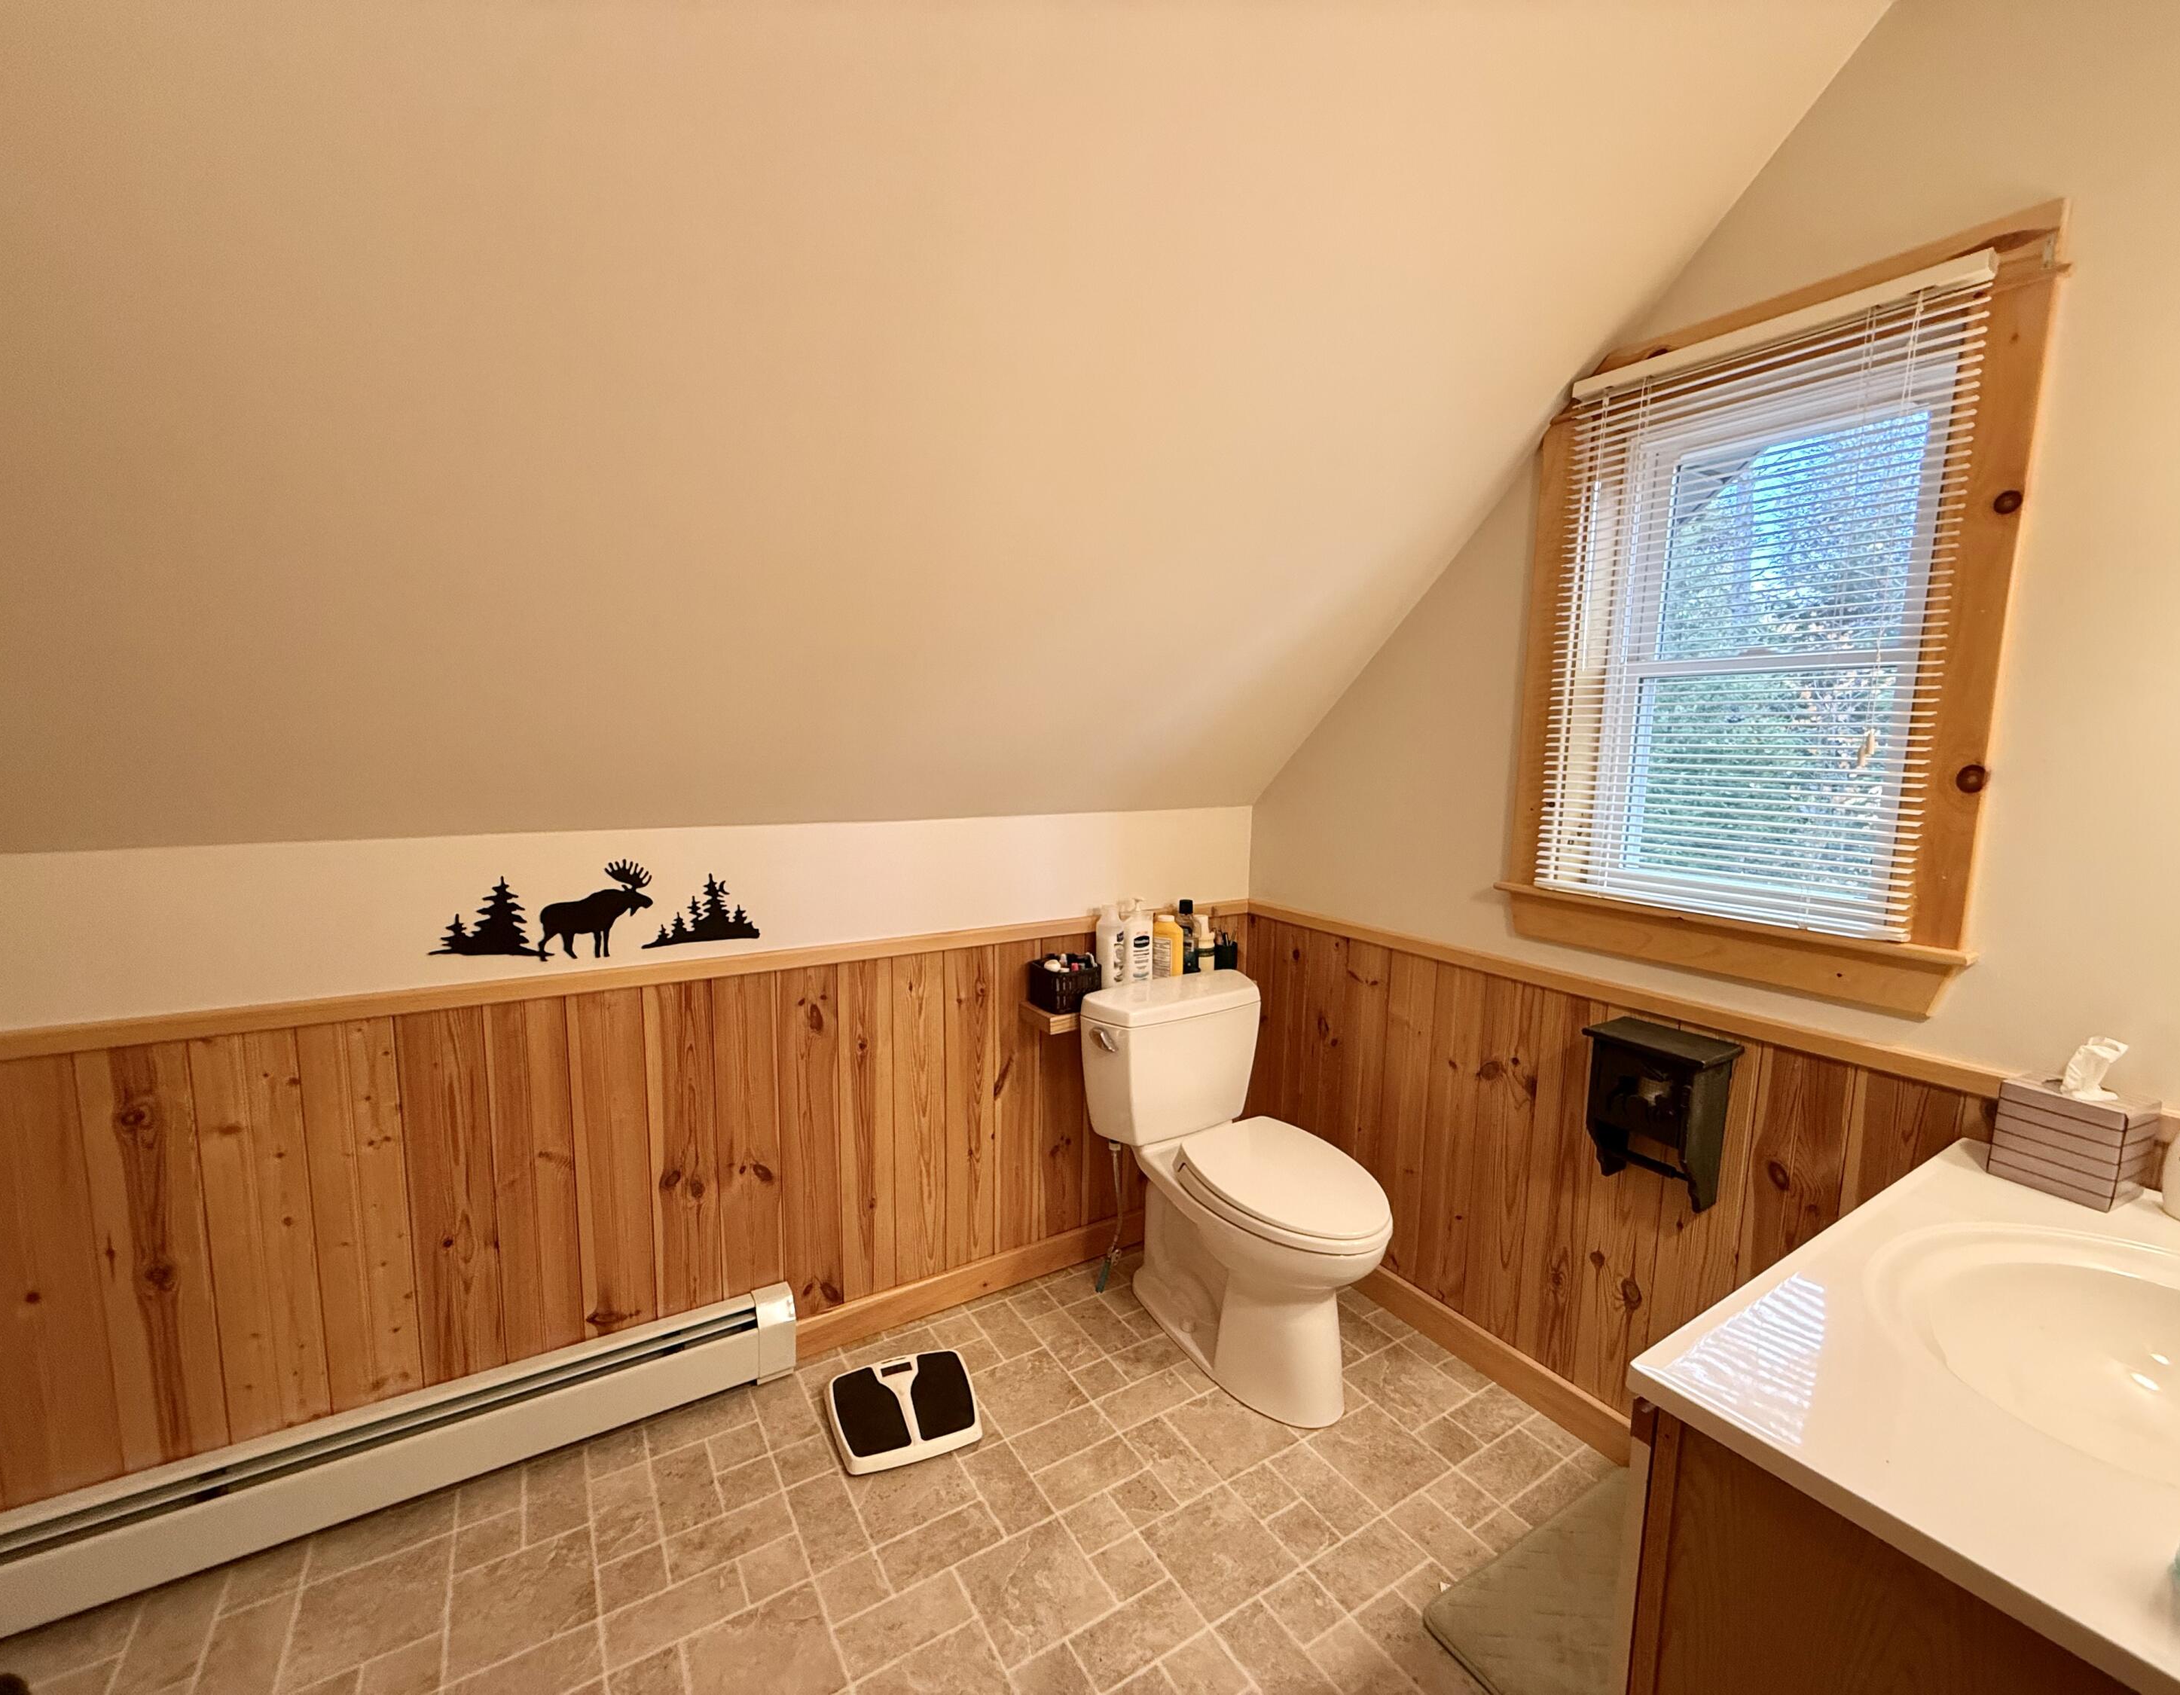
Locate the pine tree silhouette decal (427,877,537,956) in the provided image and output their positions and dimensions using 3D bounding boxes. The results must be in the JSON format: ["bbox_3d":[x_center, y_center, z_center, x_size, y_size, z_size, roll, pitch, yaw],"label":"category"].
[{"bbox_3d":[-1.078,0.132,1.643,0.186,0.151,0.010,-3,8,-32],"label":"pine tree silhouette decal"}]

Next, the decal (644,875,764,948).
[{"bbox_3d":[-0.778,0.126,1.832,0.219,0.139,0.010,-3,8,-32],"label":"decal"}]

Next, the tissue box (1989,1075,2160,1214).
[{"bbox_3d":[1.277,0.378,1.187,0.110,0.127,0.114,-2,8,-26],"label":"tissue box"}]

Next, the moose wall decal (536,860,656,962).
[{"bbox_3d":[-0.936,0.119,1.731,0.195,0.183,0.010,-3,8,-32],"label":"moose wall decal"}]

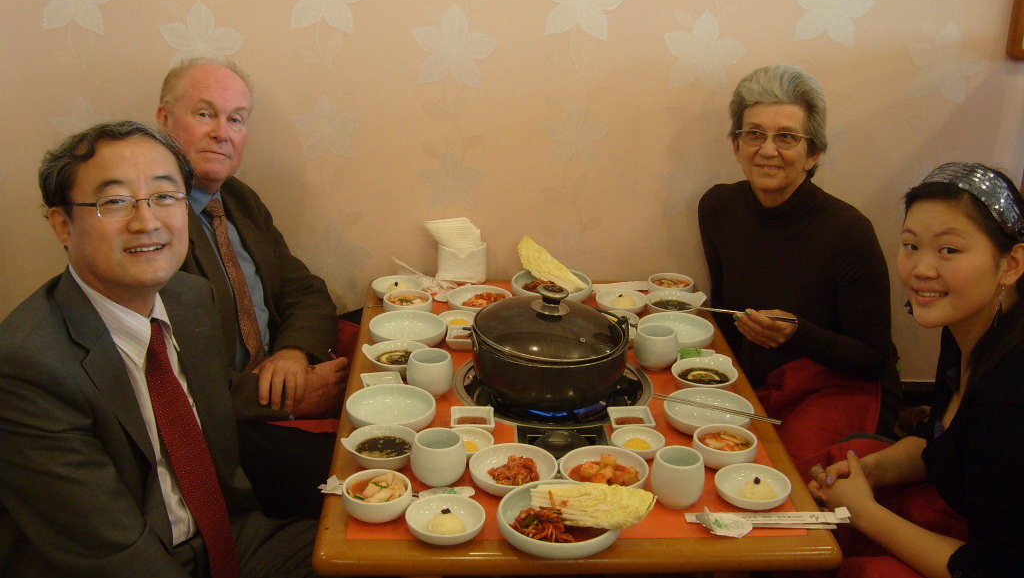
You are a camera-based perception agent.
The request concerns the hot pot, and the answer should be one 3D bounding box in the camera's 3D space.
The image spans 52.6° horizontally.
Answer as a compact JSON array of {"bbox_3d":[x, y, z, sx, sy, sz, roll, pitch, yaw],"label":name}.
[{"bbox_3d":[0.067,0.081,1.850,0.285,0.190,0.280,0,23,-3],"label":"hot pot"}]

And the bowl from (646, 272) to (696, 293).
[{"bbox_3d":[0.349,0.001,2.282,0.100,0.047,0.100,1,23,-1],"label":"bowl"}]

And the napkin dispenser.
[{"bbox_3d":[-0.111,-0.057,2.334,0.108,0.090,0.050,2,23,2],"label":"napkin dispenser"}]

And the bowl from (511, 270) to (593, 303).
[{"bbox_3d":[0.086,0.008,2.245,0.175,0.052,0.175,1,23,-1],"label":"bowl"}]

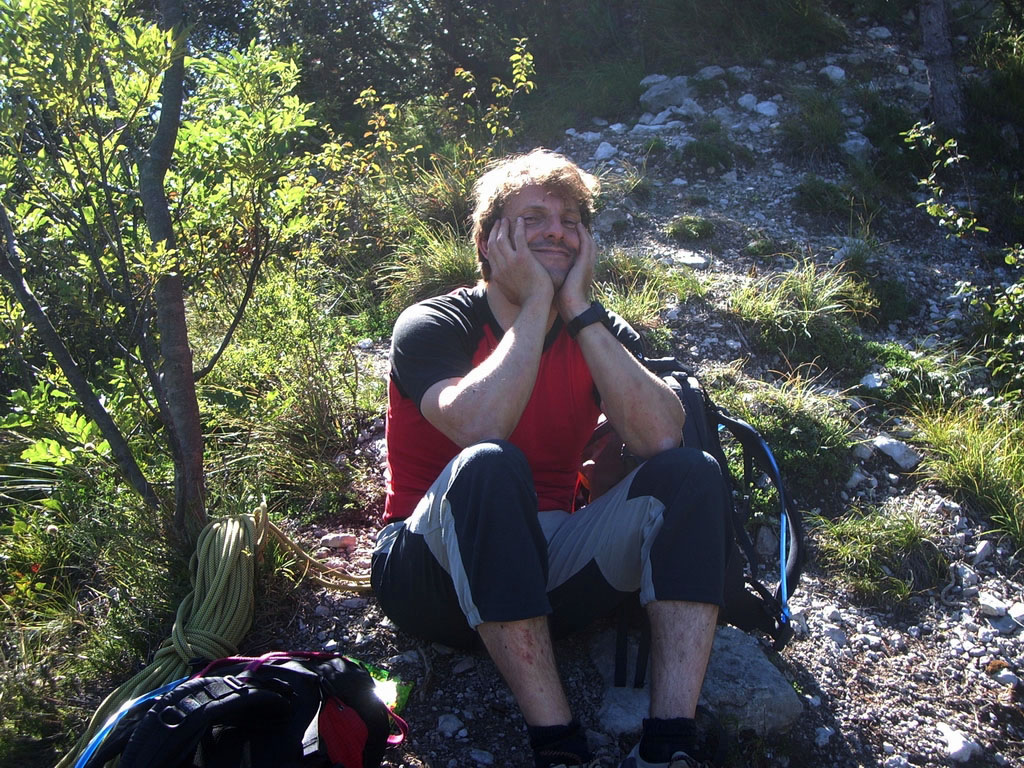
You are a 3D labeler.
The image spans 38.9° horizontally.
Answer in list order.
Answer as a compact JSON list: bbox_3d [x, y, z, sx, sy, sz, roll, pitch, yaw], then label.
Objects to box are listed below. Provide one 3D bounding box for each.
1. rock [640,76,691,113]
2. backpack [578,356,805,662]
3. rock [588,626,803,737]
[{"bbox_3d":[0.657,-1.238,6.200,0.210,0.140,0.170,0,12,0],"label":"rock"},{"bbox_3d":[0.298,0.203,2.420,0.310,0.455,0.270,-10,12,-10],"label":"backpack"},{"bbox_3d":[0.290,0.474,2.300,0.325,0.140,0.240,0,12,0],"label":"rock"}]

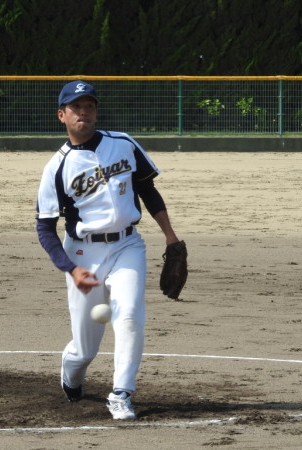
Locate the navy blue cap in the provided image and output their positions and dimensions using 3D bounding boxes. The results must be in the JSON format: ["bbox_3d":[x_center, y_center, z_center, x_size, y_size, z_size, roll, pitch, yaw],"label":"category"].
[{"bbox_3d":[-0.349,-0.635,18.420,0.180,0.125,0.260,-3,-3,-21],"label":"navy blue cap"}]

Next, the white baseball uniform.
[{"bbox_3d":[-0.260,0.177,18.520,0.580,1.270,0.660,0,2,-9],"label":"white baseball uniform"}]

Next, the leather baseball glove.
[{"bbox_3d":[0.109,0.217,18.420,0.140,0.285,0.190,1,3,30],"label":"leather baseball glove"}]

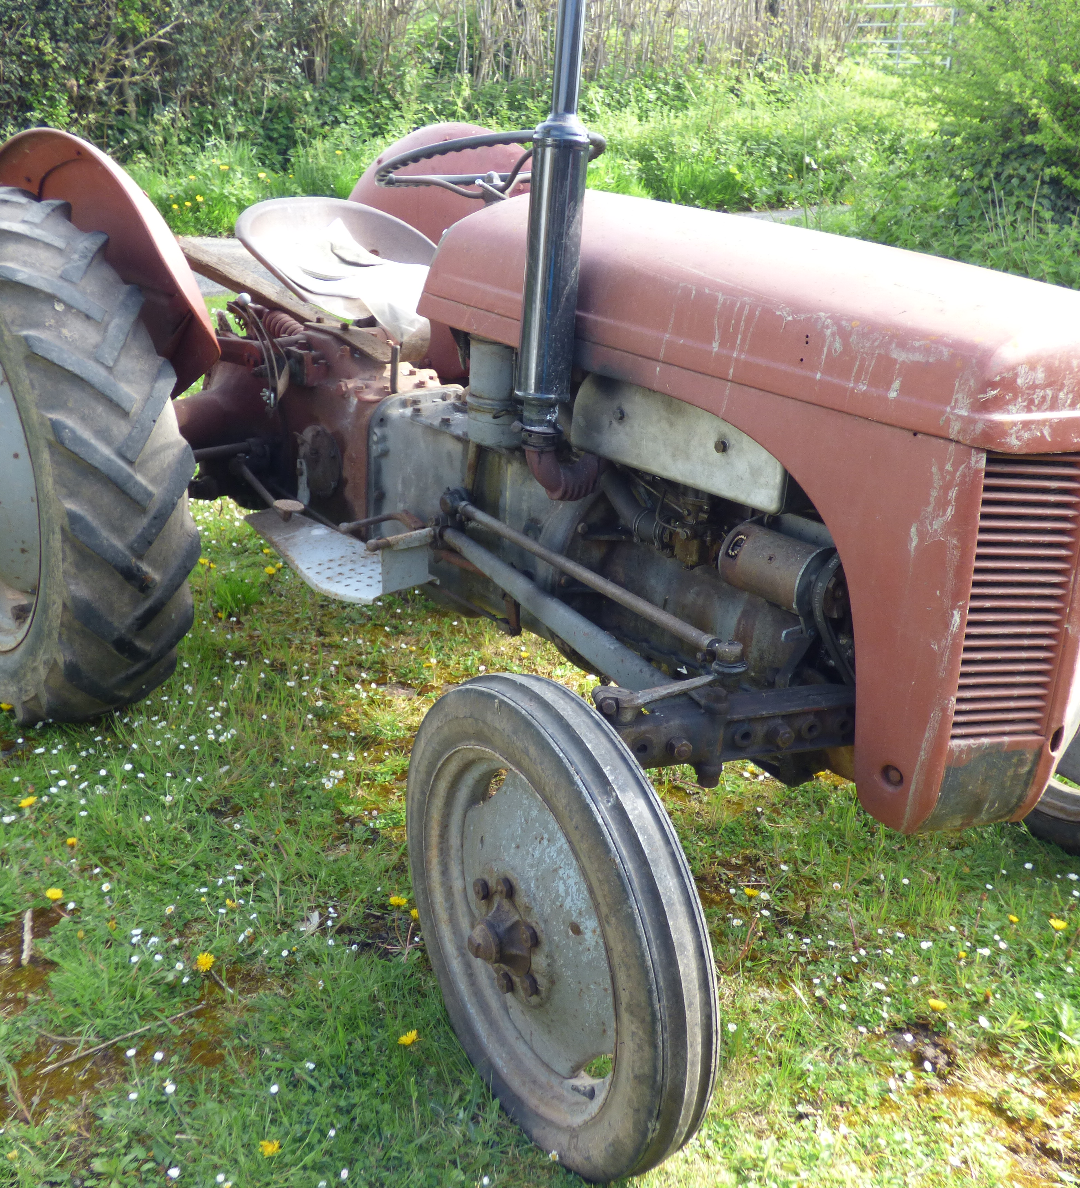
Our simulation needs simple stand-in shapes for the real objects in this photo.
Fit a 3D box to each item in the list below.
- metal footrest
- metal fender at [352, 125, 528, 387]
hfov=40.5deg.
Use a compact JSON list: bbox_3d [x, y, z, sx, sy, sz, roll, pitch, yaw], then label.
[{"bbox_3d":[-0.465,-0.122,2.994,0.250,0.115,0.635,-14,25,-38],"label":"metal footrest"},{"bbox_3d":[-0.202,-0.836,3.669,0.145,0.642,1.150,-14,25,-38],"label":"metal fender"}]

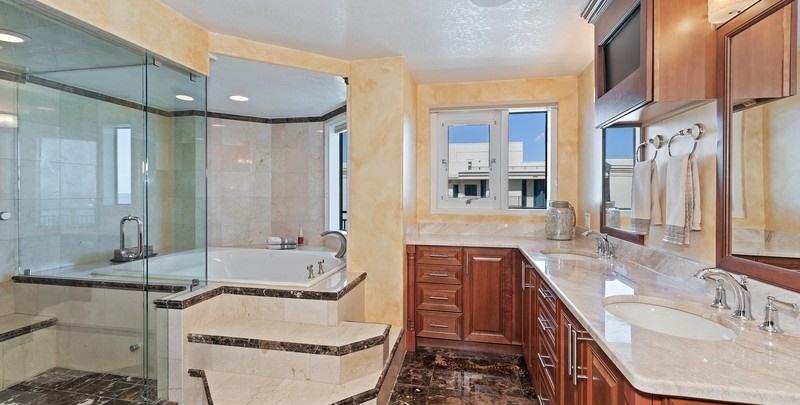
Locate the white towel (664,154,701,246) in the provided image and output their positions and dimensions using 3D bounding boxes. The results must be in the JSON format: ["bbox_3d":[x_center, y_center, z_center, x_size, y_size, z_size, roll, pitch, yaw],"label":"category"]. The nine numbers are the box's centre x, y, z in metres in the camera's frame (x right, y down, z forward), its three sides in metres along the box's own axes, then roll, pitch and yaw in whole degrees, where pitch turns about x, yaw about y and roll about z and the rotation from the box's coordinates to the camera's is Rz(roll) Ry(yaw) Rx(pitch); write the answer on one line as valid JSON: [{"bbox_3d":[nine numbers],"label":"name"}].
[{"bbox_3d":[1.150,-0.011,1.360,0.078,0.365,0.165,0,1,13],"label":"white towel"}]

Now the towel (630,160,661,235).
[{"bbox_3d":[1.212,-0.022,1.646,0.081,0.356,0.160,0,1,13],"label":"towel"}]

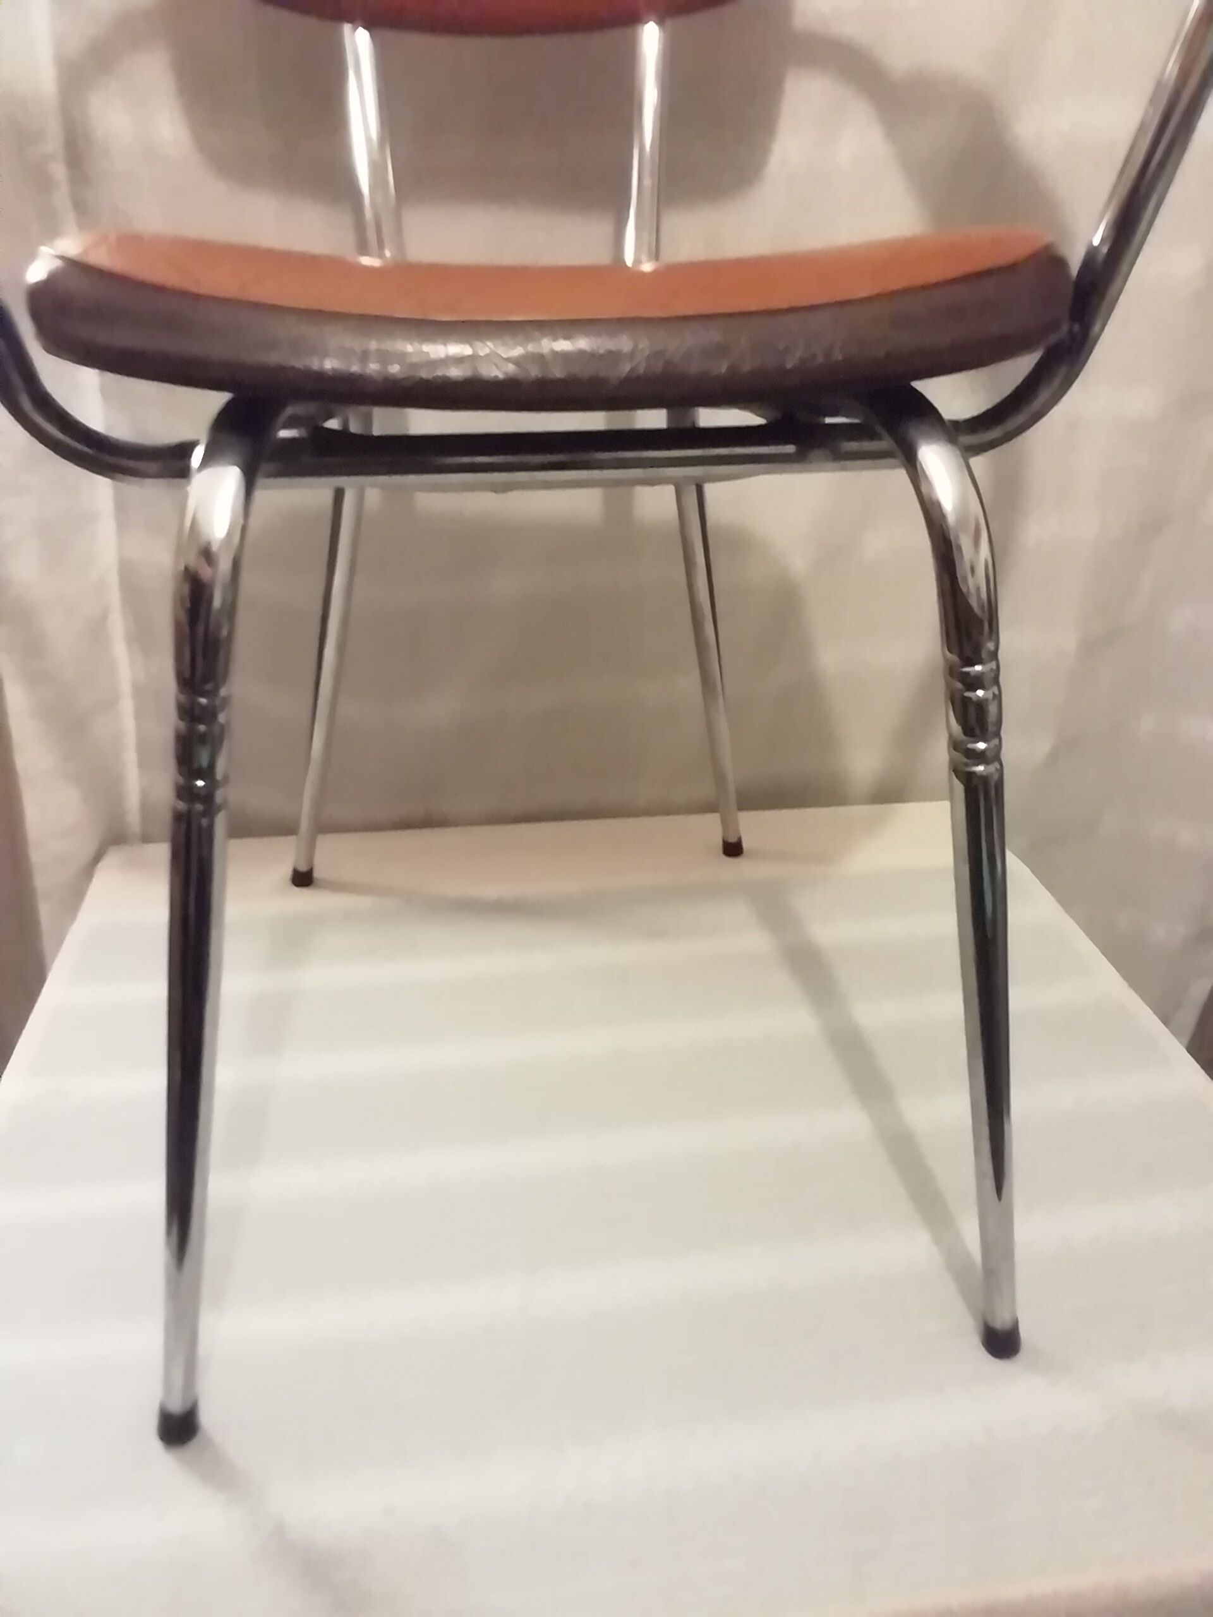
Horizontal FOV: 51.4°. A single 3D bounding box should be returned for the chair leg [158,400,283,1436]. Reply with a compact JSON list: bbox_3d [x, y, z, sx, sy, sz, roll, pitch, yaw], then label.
[{"bbox_3d":[-0.159,0.077,0.504,0.111,0.468,0.070,-3,26,-6],"label":"chair leg"}]

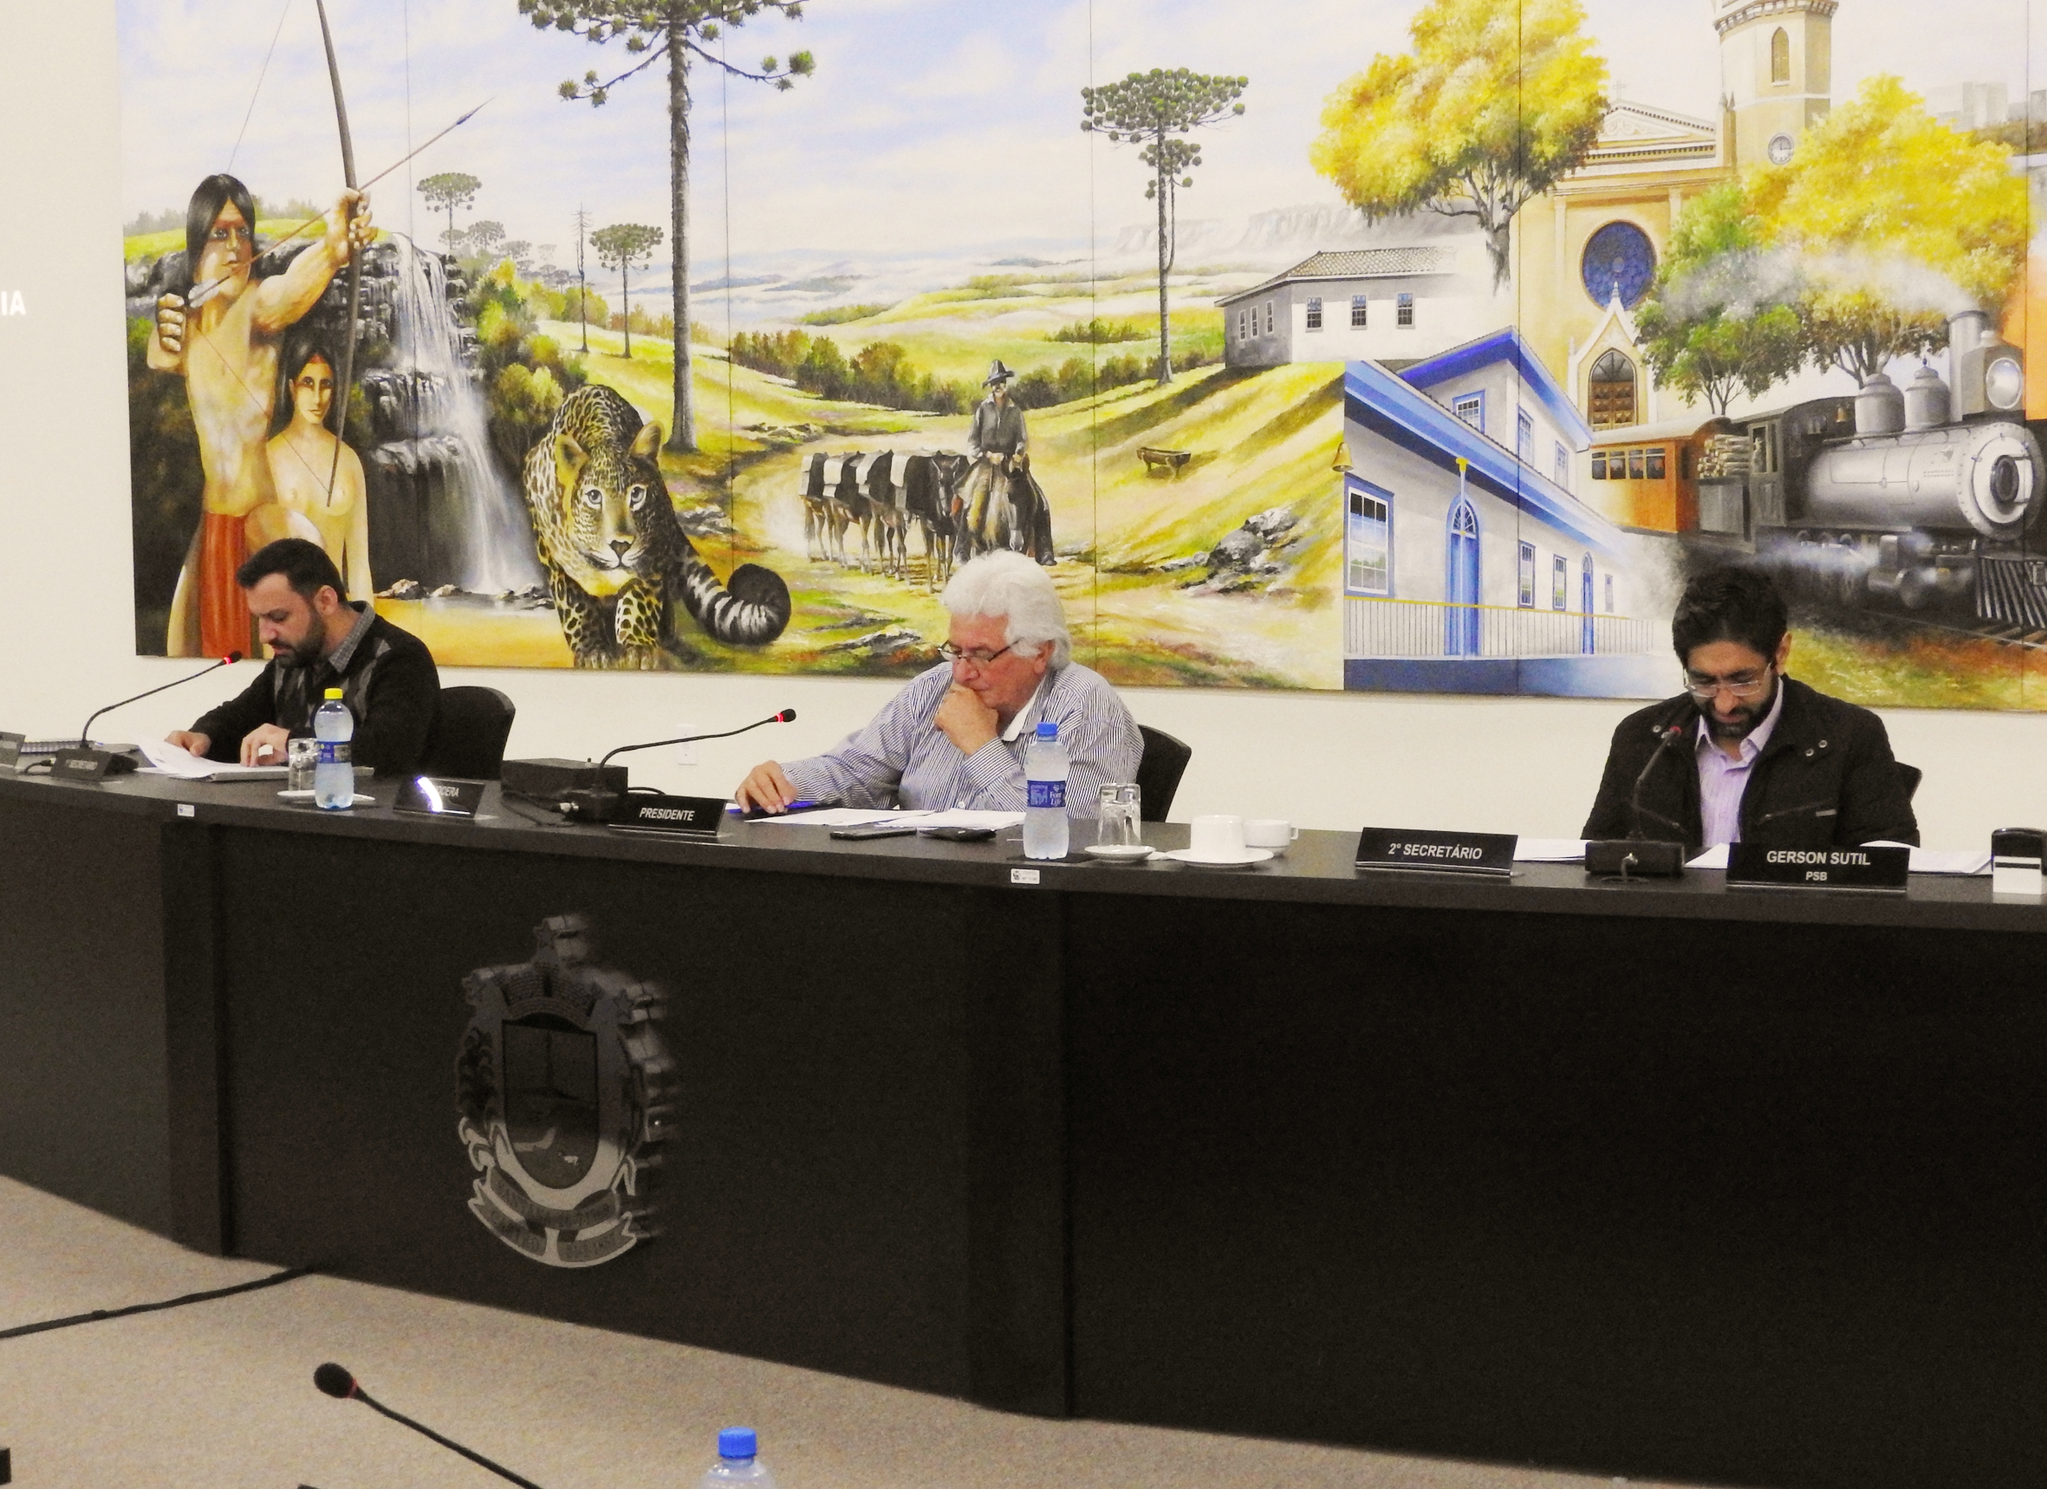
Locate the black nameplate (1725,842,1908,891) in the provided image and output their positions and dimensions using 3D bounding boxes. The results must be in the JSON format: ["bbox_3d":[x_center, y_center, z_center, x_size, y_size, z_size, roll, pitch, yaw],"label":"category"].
[{"bbox_3d":[1.079,0.168,4.803,0.240,0.060,0.048,1,5,24],"label":"black nameplate"}]

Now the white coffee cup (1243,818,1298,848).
[{"bbox_3d":[0.374,0.141,5.333,0.083,0.050,0.068,-1,4,0],"label":"white coffee cup"}]

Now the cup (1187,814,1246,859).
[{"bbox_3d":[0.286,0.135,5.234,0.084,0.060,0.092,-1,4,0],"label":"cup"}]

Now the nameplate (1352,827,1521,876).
[{"bbox_3d":[0.601,0.152,5.122,0.247,0.057,0.050,2,5,32],"label":"nameplate"}]

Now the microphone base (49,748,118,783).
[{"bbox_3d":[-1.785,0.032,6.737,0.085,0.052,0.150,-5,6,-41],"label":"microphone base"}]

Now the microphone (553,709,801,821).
[{"bbox_3d":[-0.599,0.035,6.115,0.415,0.166,0.130,-2,5,-18],"label":"microphone"}]

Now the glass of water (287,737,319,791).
[{"bbox_3d":[-1.282,0.047,6.363,0.066,0.100,0.066,-1,4,0],"label":"glass of water"}]

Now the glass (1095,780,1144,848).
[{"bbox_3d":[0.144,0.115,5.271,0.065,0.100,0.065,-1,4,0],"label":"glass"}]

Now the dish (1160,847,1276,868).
[{"bbox_3d":[0.290,0.166,5.206,0.158,0.020,0.158,-1,4,0],"label":"dish"}]

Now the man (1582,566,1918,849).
[{"bbox_3d":[1.123,0.323,5.500,0.580,1.210,0.780,1,5,23],"label":"man"}]

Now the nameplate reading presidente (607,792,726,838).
[{"bbox_3d":[-0.575,0.113,5.791,0.245,0.058,0.050,3,5,38],"label":"nameplate reading presidente"}]

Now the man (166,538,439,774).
[{"bbox_3d":[-1.418,0.207,7.185,0.600,1.240,0.780,3,6,42],"label":"man"}]

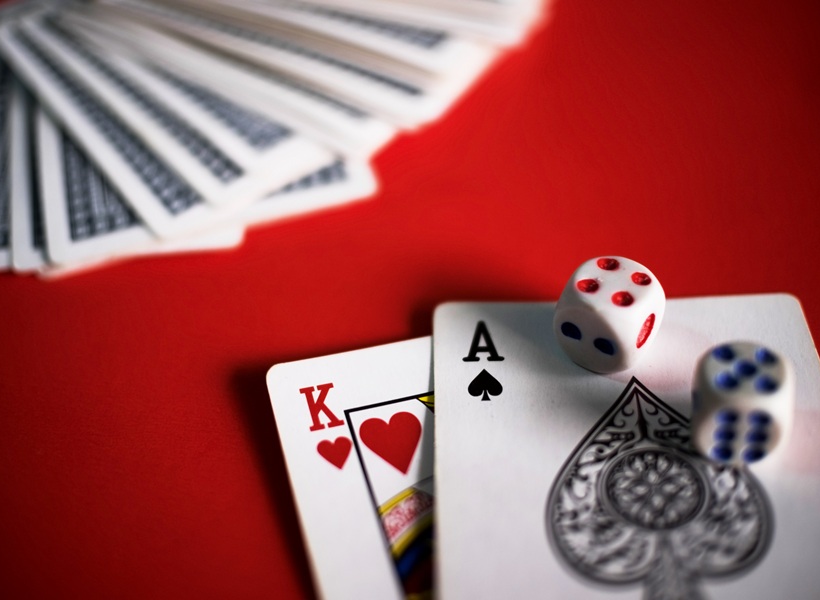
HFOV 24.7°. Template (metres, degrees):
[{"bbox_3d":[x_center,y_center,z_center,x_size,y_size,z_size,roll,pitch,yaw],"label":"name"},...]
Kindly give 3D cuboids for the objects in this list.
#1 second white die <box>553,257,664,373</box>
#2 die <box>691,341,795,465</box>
[{"bbox_3d":[0.033,0.003,0.313,0.015,0.015,0.015,24,46,23],"label":"second white die"},{"bbox_3d":[0.052,0.016,0.294,0.015,0.015,0.015,6,42,5],"label":"die"}]

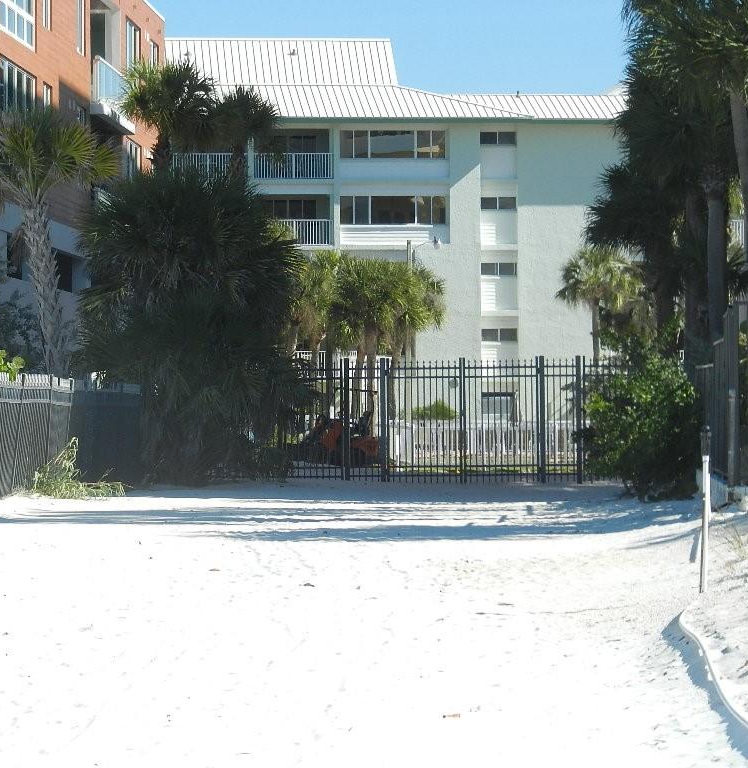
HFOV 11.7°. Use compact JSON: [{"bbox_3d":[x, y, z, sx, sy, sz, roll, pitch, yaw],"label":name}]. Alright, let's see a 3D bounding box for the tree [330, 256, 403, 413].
[{"bbox_3d":[-0.163,-0.698,108.000,2.400,6.173,2.400,-1,0,0],"label":"tree"}]

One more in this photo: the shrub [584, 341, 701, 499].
[{"bbox_3d":[3.985,0.527,54.000,1.750,2.345,1.800,-1,0,0],"label":"shrub"}]

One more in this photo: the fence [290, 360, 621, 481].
[{"bbox_3d":[1.448,0.683,69.037,6.316,2.410,0.120,-1,0,9],"label":"fence"}]

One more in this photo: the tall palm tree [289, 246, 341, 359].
[{"bbox_3d":[-1.955,-0.867,112.000,2.300,6.608,2.300,-1,0,0],"label":"tall palm tree"}]

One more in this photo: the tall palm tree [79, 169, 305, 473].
[{"bbox_3d":[-3.417,-1.111,68.500,4.300,5.968,4.200,-1,0,0],"label":"tall palm tree"}]

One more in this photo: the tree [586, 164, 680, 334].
[{"bbox_3d":[5.799,-1.443,78.000,2.700,6.696,2.700,-1,0,0],"label":"tree"}]

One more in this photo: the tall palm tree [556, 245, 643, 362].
[{"bbox_3d":[7.561,-1.136,122.000,2.800,7.083,2.800,-1,0,0],"label":"tall palm tree"}]

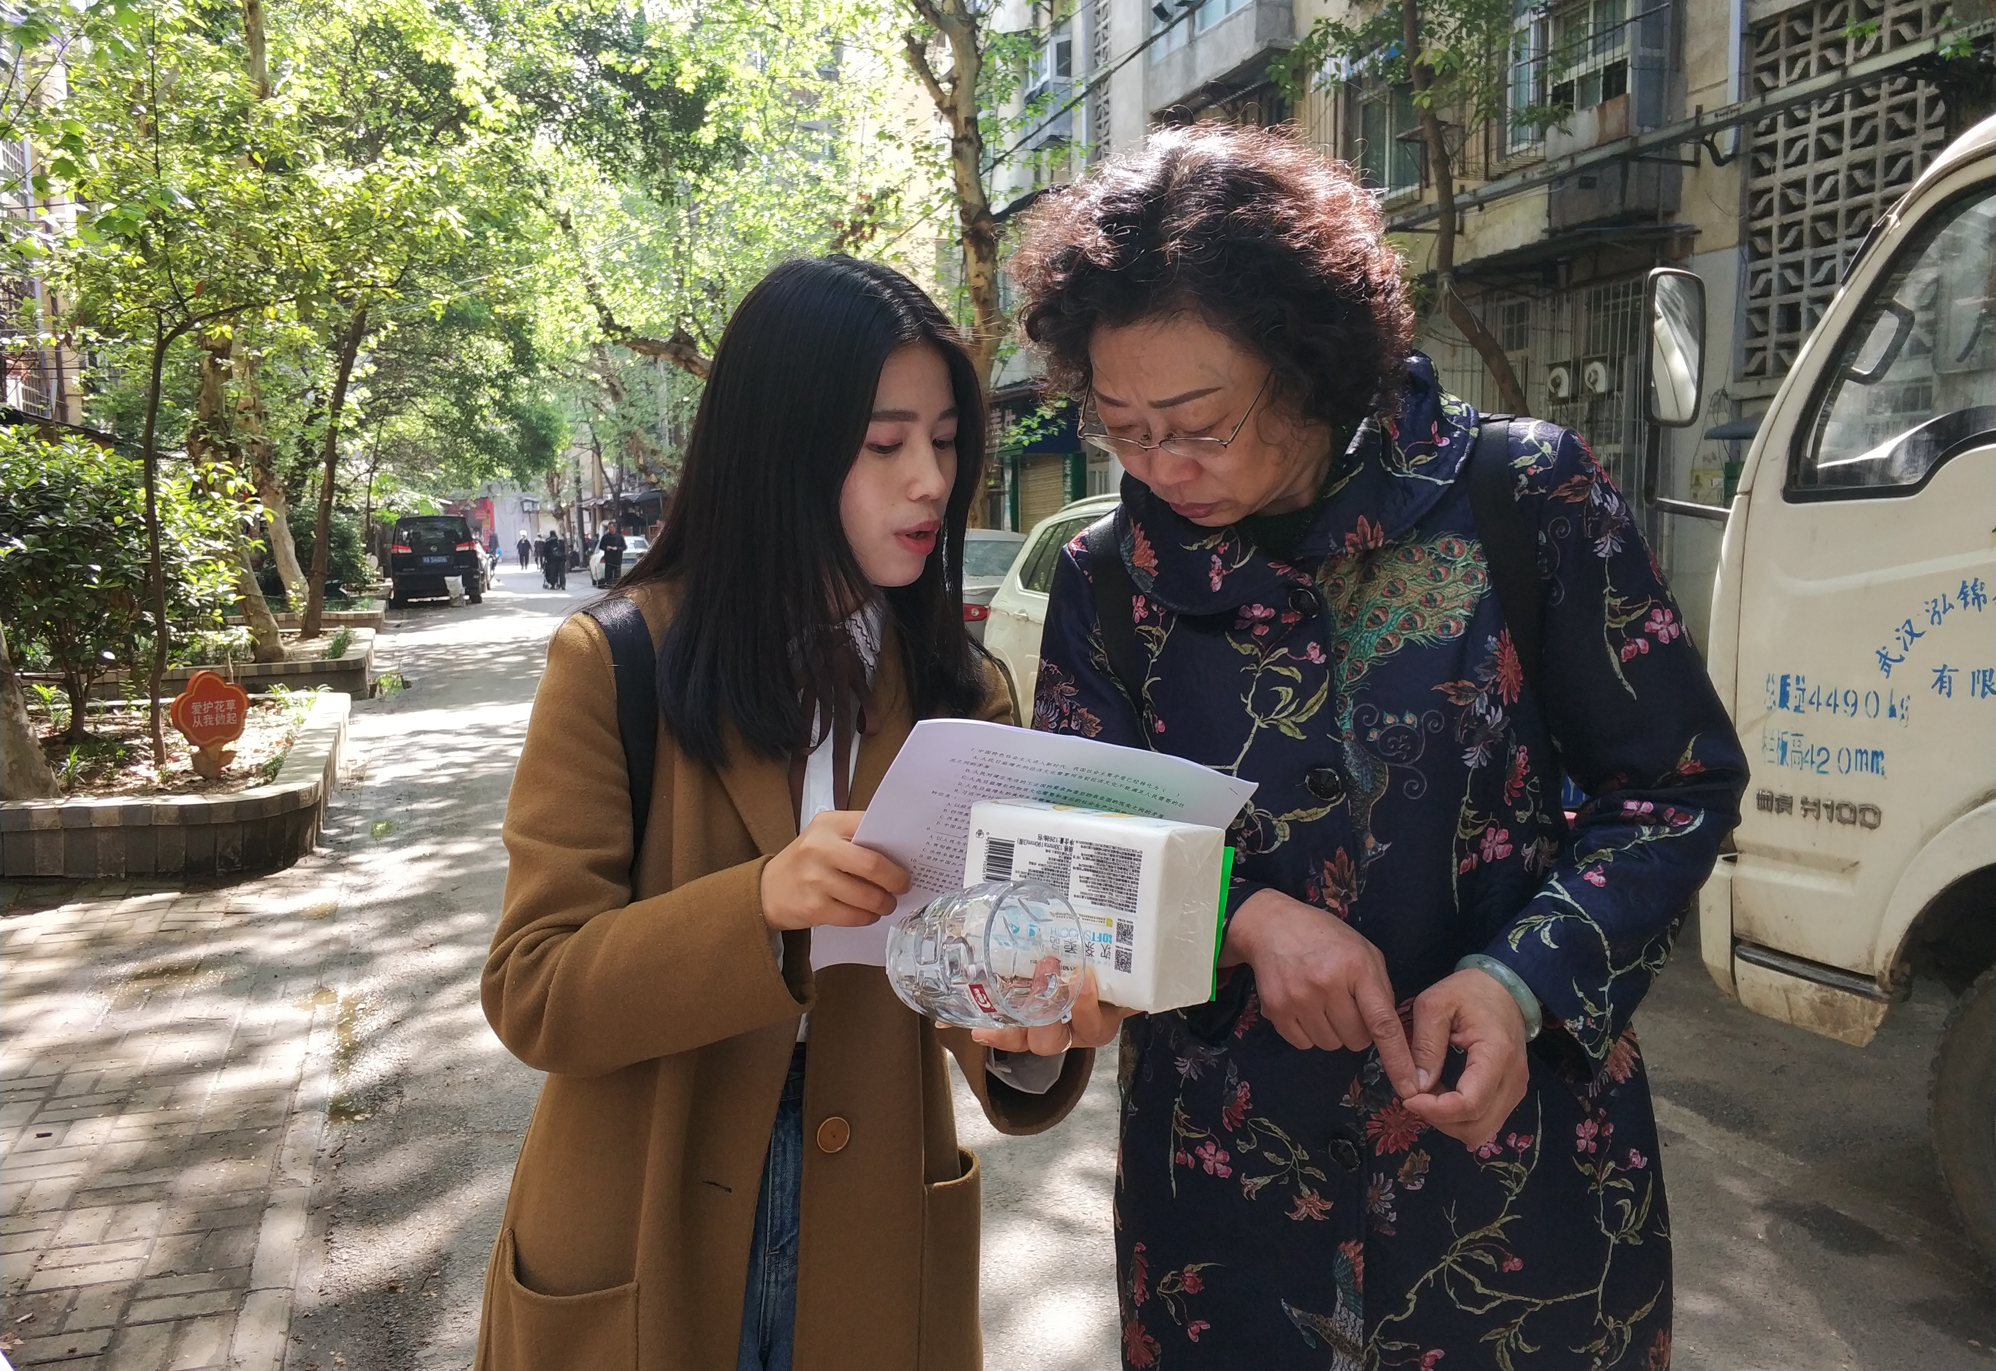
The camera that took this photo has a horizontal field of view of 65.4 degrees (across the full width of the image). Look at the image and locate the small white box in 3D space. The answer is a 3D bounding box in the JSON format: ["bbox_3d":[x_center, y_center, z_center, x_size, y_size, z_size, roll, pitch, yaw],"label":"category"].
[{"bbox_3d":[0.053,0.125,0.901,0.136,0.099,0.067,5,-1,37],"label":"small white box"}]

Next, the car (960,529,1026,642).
[{"bbox_3d":[-0.584,-0.555,12.793,1.760,1.460,4.500,-2,6,-20],"label":"car"}]

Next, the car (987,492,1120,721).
[{"bbox_3d":[1.365,-0.193,7.817,1.800,1.660,4.400,-2,6,-20],"label":"car"}]

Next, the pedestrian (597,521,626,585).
[{"bbox_3d":[-10.351,-3.522,41.800,0.580,1.720,0.360,-1,6,-11],"label":"pedestrian"}]

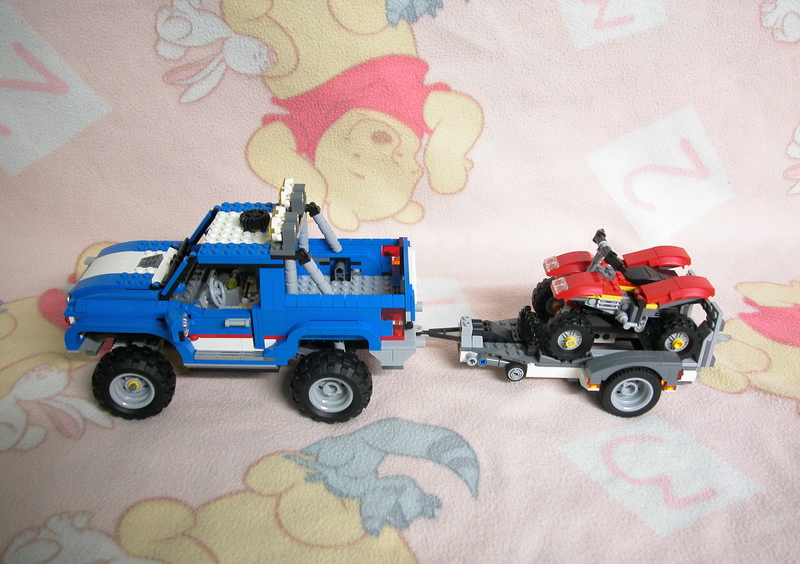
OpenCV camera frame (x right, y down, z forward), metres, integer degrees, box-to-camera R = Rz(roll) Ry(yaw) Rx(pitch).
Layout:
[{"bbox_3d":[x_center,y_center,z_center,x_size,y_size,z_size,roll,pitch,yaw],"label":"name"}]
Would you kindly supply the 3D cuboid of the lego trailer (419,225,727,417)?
[{"bbox_3d":[0.126,0.020,0.496,0.215,0.106,0.128,0,31,-1],"label":"lego trailer"}]

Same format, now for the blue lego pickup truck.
[{"bbox_3d":[-0.110,0.003,0.480,0.254,0.146,0.144,0,31,-1],"label":"blue lego pickup truck"}]

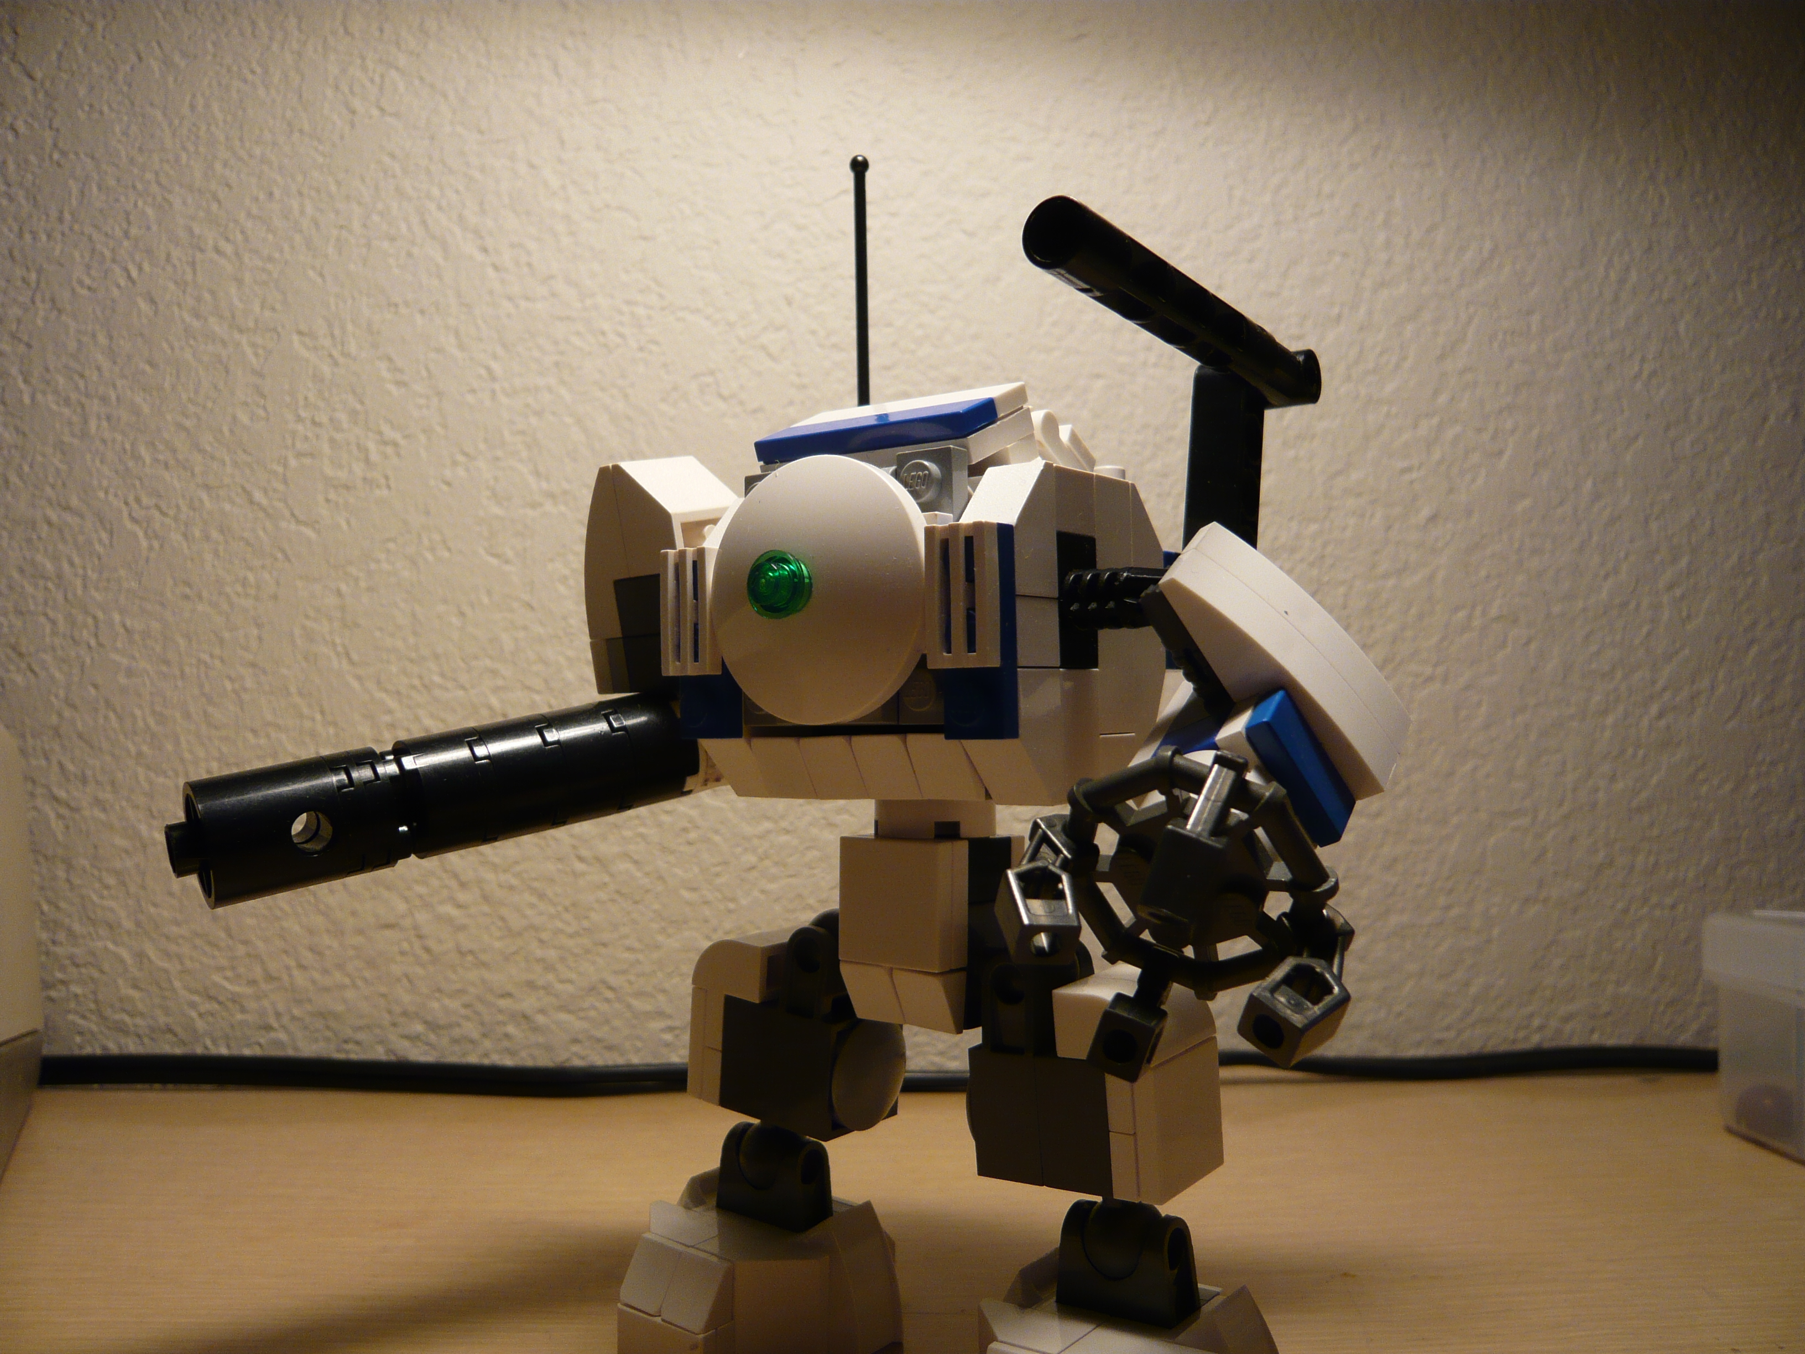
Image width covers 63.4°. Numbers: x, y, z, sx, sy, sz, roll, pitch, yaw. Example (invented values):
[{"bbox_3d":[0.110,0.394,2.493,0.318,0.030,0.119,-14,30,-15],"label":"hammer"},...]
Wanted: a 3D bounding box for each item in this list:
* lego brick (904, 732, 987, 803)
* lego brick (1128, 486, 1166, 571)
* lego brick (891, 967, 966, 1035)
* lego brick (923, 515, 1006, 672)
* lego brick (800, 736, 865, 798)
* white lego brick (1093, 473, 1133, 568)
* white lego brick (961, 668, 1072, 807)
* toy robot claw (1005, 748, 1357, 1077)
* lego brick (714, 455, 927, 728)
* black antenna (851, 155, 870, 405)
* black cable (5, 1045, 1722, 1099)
[{"bbox_3d":[0.005,0.011,0.174,0.008,0.008,0.007,-1,0,34],"label":"lego brick"},{"bbox_3d":[0.028,-0.017,0.193,0.008,0.016,0.010,-1,-1,35],"label":"lego brick"},{"bbox_3d":[0.003,0.041,0.185,0.008,0.008,0.006,-1,-3,37],"label":"lego brick"},{"bbox_3d":[0.007,-0.009,0.162,0.008,0.016,0.003,-1,0,34],"label":"lego brick"},{"bbox_3d":[-0.008,0.011,0.182,0.008,0.008,0.006,-1,0,34],"label":"lego brick"},{"bbox_3d":[0.023,-0.017,0.185,0.008,0.016,0.010,-1,-1,35],"label":"white lego brick"},{"bbox_3d":[0.012,0.007,0.170,0.008,0.016,0.010,-1,0,34],"label":"white lego brick"},{"bbox_3d":[0.028,0.023,0.147,0.032,0.031,0.020,-1,30,28],"label":"toy robot claw"},{"bbox_3d":[-0.012,-0.010,0.170,0.032,0.032,0.007,-1,-1,35],"label":"lego brick"},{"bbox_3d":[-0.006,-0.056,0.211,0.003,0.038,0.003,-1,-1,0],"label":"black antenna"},{"bbox_3d":[-0.006,0.098,0.362,0.422,0.012,0.013,-1,-1,0],"label":"black cable"}]

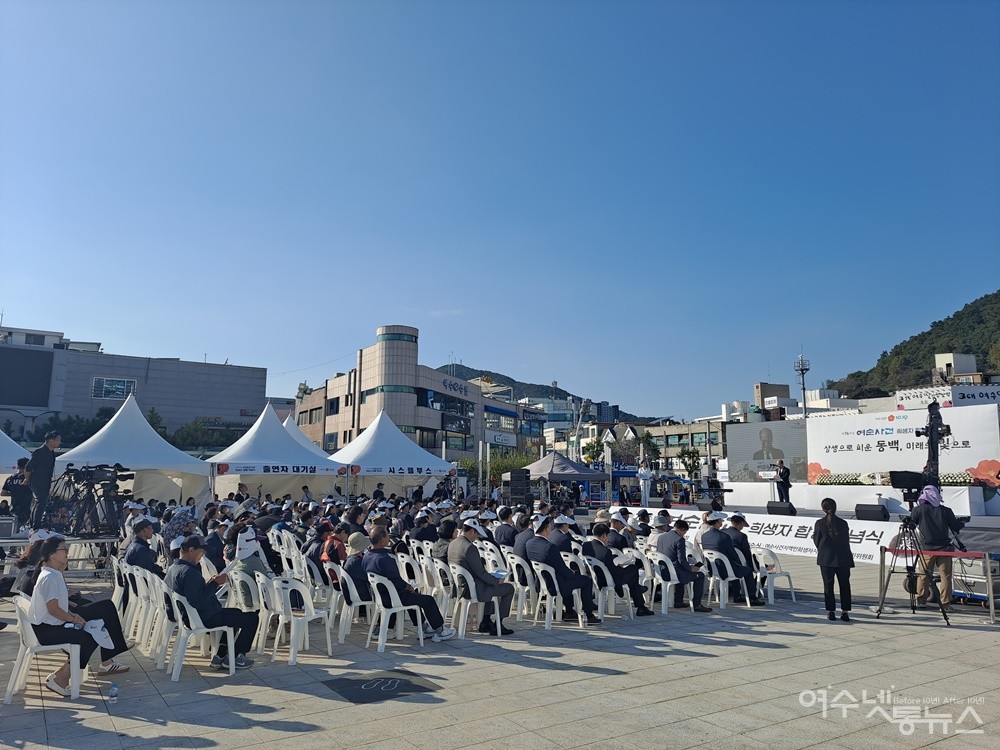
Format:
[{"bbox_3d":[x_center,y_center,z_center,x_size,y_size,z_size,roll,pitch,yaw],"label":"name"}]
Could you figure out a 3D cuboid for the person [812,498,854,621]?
[{"bbox_3d":[4.583,2.522,9.552,0.500,1.630,0.320,-3,-9,23],"label":"person"}]

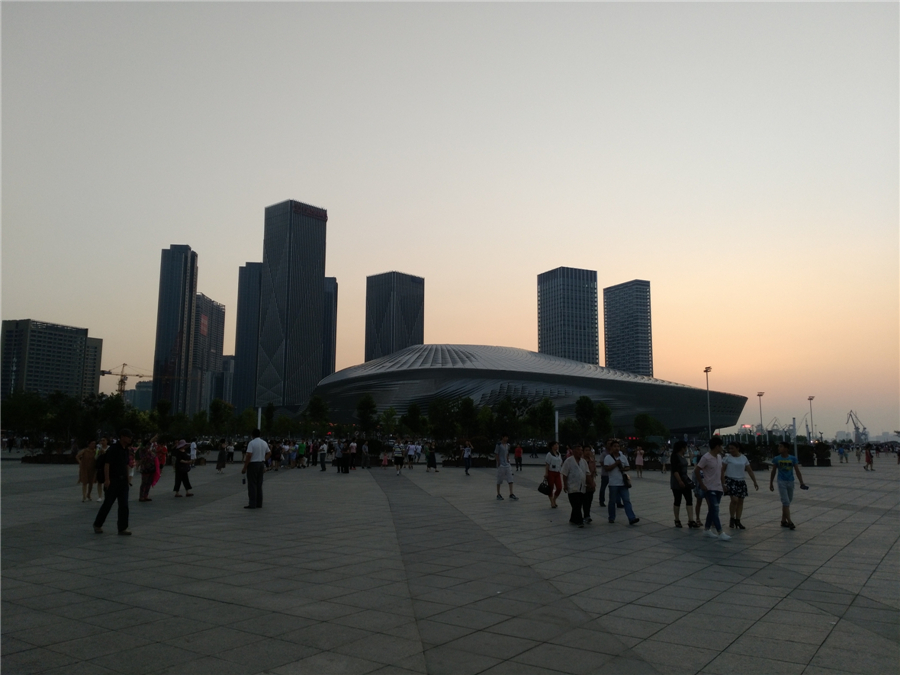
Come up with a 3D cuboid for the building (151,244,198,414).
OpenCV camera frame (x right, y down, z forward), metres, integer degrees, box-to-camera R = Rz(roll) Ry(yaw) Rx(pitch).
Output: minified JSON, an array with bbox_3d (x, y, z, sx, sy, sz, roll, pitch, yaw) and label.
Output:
[{"bbox_3d":[-280.546,6.690,743.789,29.000,197.000,31.000,0,-8,0],"label":"building"}]

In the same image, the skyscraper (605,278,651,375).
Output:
[{"bbox_3d":[170.488,25.053,694.090,18.000,152.000,50.000,4,-9,-26],"label":"skyscraper"}]

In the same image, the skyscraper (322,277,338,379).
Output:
[{"bbox_3d":[-146.284,25.502,837.437,30.000,185.000,32.000,1,-8,-4],"label":"skyscraper"}]

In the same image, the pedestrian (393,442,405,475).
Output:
[{"bbox_3d":[-2.380,5.550,33.837,0.580,1.700,0.480,1,-8,-3],"label":"pedestrian"}]

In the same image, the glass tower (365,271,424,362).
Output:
[{"bbox_3d":[-49.452,19.123,651.781,36.600,147.000,39.200,-7,-11,41],"label":"glass tower"}]

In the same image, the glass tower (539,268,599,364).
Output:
[{"bbox_3d":[113.570,19.046,696.890,41.500,164.000,41.500,4,-9,-26],"label":"glass tower"}]

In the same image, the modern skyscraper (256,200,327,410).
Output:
[{"bbox_3d":[-137.865,-12.925,636.433,38.200,205.000,41.600,-7,-11,41],"label":"modern skyscraper"}]

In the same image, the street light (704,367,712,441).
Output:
[{"bbox_3d":[35.597,10.006,99.504,1.100,12.000,0.800,-4,-9,30],"label":"street light"}]

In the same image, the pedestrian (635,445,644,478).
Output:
[{"bbox_3d":[8.569,5.597,33.005,0.480,1.520,0.360,-1,-8,8],"label":"pedestrian"}]

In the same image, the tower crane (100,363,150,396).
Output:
[{"bbox_3d":[-200.192,43.576,487.019,60.000,50.500,2.600,5,-9,-28],"label":"tower crane"}]

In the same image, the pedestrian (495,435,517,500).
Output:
[{"bbox_3d":[1.505,3.581,20.164,0.563,1.773,0.436,6,-10,-34],"label":"pedestrian"}]

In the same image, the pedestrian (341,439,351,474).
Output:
[{"bbox_3d":[-5.276,6.074,37.080,0.500,1.639,0.360,-7,-11,40],"label":"pedestrian"}]

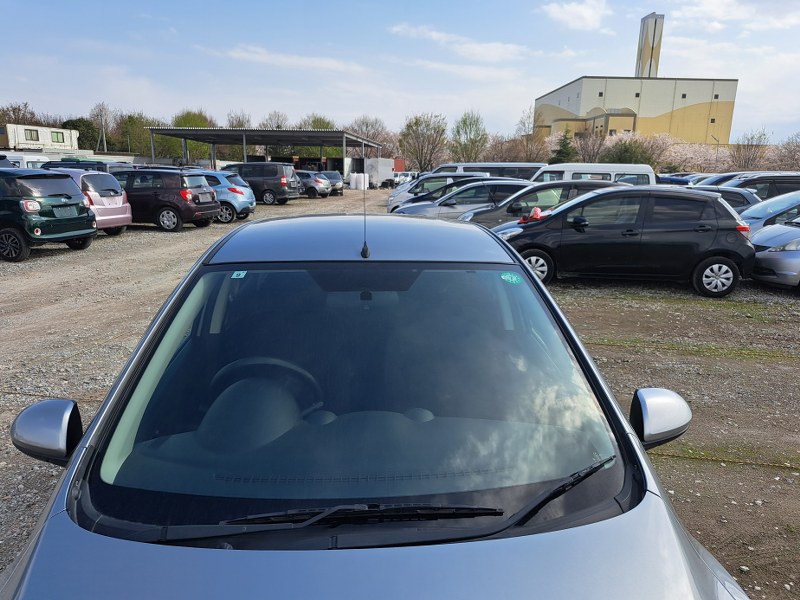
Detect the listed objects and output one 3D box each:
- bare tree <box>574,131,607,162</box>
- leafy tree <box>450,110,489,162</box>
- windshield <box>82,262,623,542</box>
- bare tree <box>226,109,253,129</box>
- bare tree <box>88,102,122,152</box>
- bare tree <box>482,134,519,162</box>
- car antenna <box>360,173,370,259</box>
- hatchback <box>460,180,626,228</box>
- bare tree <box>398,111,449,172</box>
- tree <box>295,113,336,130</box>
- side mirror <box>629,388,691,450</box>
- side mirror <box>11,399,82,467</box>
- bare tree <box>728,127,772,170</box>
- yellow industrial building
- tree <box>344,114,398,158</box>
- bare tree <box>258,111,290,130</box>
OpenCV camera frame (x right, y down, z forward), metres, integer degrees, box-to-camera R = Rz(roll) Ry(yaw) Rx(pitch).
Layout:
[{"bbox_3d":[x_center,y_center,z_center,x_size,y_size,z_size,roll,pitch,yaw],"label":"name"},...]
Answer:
[{"bbox_3d":[21.997,-16.485,64.393,4.100,6.337,4.100,6,14,18],"label":"bare tree"},{"bbox_3d":[7.625,-16.510,60.795,4.500,8.093,4.500,1,13,0],"label":"leafy tree"},{"bbox_3d":[-0.090,0.208,1.576,1.370,0.120,0.866,0,52,-6],"label":"windshield"},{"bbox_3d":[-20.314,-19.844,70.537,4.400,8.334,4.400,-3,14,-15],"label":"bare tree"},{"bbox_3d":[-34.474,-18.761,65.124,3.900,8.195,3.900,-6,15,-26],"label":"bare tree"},{"bbox_3d":[11.596,-16.018,63.968,4.300,5.881,4.300,1,13,0],"label":"bare tree"},{"bbox_3d":[-0.131,-0.322,2.053,0.032,0.388,0.040,0,-27,-4],"label":"car antenna"},{"bbox_3d":[2.852,-1.592,11.024,3.900,1.530,1.695,3,13,8],"label":"hatchback"},{"bbox_3d":[2.639,-17.430,63.638,5.900,7.764,5.900,2,14,2],"label":"bare tree"},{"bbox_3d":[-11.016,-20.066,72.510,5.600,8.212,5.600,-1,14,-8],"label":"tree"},{"bbox_3d":[0.789,0.348,1.654,0.195,0.148,0.120,0,14,-4],"label":"side mirror"},{"bbox_3d":[-0.945,0.358,1.504,0.200,0.165,0.120,0,13,-6],"label":"side mirror"},{"bbox_3d":[40.230,-15.954,63.817,5.000,7.206,5.000,1,13,0],"label":"bare tree"},{"bbox_3d":[86.194,-77.770,212.310,51.900,59.000,63.000,1,13,0],"label":"yellow industrial building"},{"bbox_3d":[-3.373,-17.825,65.686,6.600,7.890,6.600,1,13,0],"label":"tree"},{"bbox_3d":[-14.861,-18.196,65.666,4.600,8.067,4.600,1,13,0],"label":"bare tree"}]

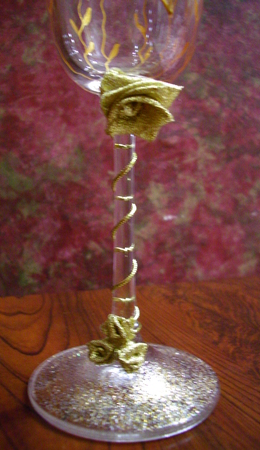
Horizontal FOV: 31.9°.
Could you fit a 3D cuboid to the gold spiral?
[{"bbox_3d":[-0.002,-0.001,0.176,0.010,0.062,0.010,0,7,0],"label":"gold spiral"}]

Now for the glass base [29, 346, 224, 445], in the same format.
[{"bbox_3d":[-0.002,0.059,0.184,0.076,0.013,0.076,0,7,0],"label":"glass base"}]

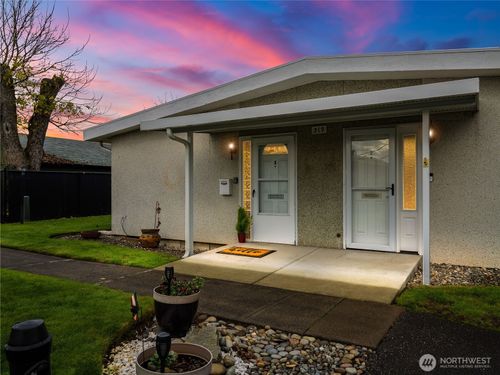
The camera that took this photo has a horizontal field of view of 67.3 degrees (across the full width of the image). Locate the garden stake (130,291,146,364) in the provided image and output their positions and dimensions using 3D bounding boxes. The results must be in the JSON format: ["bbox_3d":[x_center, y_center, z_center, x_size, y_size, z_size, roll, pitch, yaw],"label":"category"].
[{"bbox_3d":[-0.576,0.723,1.940,0.075,0.370,0.070,0,-1,0],"label":"garden stake"}]

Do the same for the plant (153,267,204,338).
[{"bbox_3d":[-0.610,0.950,3.220,0.430,0.580,0.420,0,0,0],"label":"plant"}]

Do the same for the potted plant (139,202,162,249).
[{"bbox_3d":[-2.250,0.805,8.500,0.500,1.050,0.480,0,0,0],"label":"potted plant"}]

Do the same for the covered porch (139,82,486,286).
[{"bbox_3d":[0.734,0.041,5.867,4.850,2.310,2.000,0,0,31],"label":"covered porch"}]

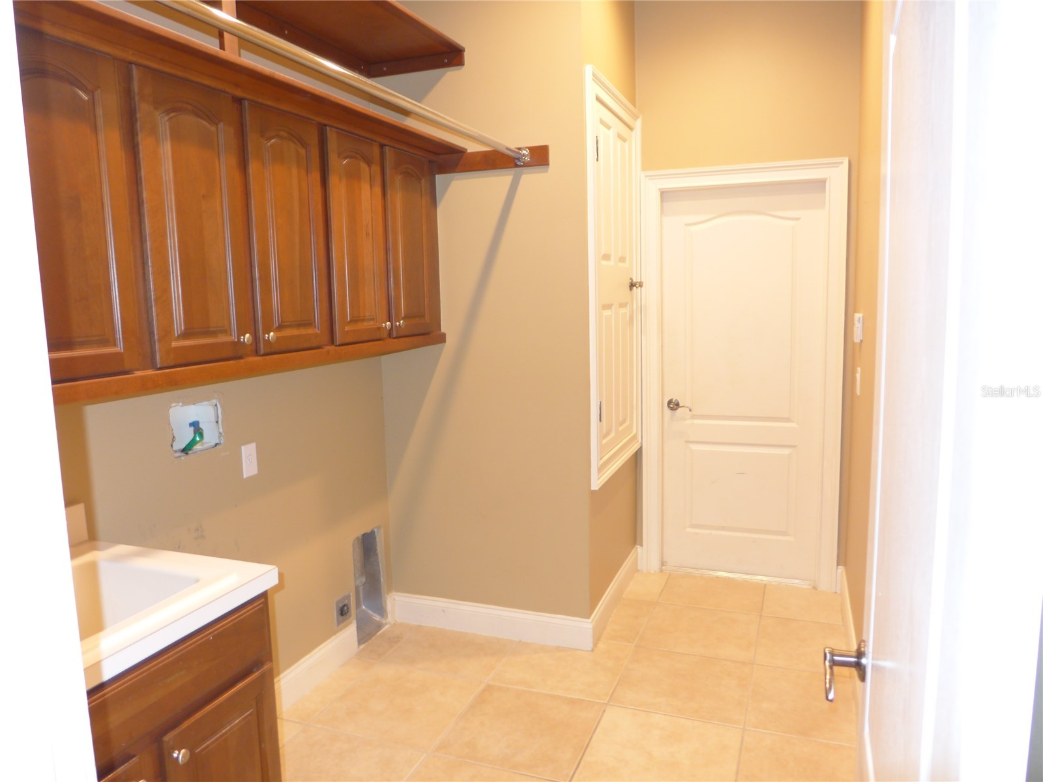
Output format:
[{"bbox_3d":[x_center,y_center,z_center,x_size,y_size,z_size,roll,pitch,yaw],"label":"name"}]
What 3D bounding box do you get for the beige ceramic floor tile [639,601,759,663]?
[{"bbox_3d":[0.833,1.113,3.357,0.495,0.010,0.495,1,7,21],"label":"beige ceramic floor tile"}]

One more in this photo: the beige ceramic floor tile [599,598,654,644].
[{"bbox_3d":[0.522,1.106,3.479,0.162,0.010,0.495,1,7,21],"label":"beige ceramic floor tile"}]

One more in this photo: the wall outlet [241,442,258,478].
[{"bbox_3d":[-0.963,0.248,2.576,0.008,0.114,0.071,1,7,21],"label":"wall outlet"}]

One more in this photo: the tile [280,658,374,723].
[{"bbox_3d":[-0.767,1.202,2.916,0.150,0.010,0.495,1,7,21],"label":"tile"}]

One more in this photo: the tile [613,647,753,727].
[{"bbox_3d":[0.651,1.171,2.895,0.495,0.010,0.495,1,7,21],"label":"tile"}]

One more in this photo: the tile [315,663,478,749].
[{"bbox_3d":[-0.462,1.209,2.797,0.495,0.010,0.495,1,7,21],"label":"tile"}]

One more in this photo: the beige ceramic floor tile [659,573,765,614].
[{"bbox_3d":[0.998,1.060,3.778,0.495,0.010,0.405,1,7,21],"label":"beige ceramic floor tile"}]

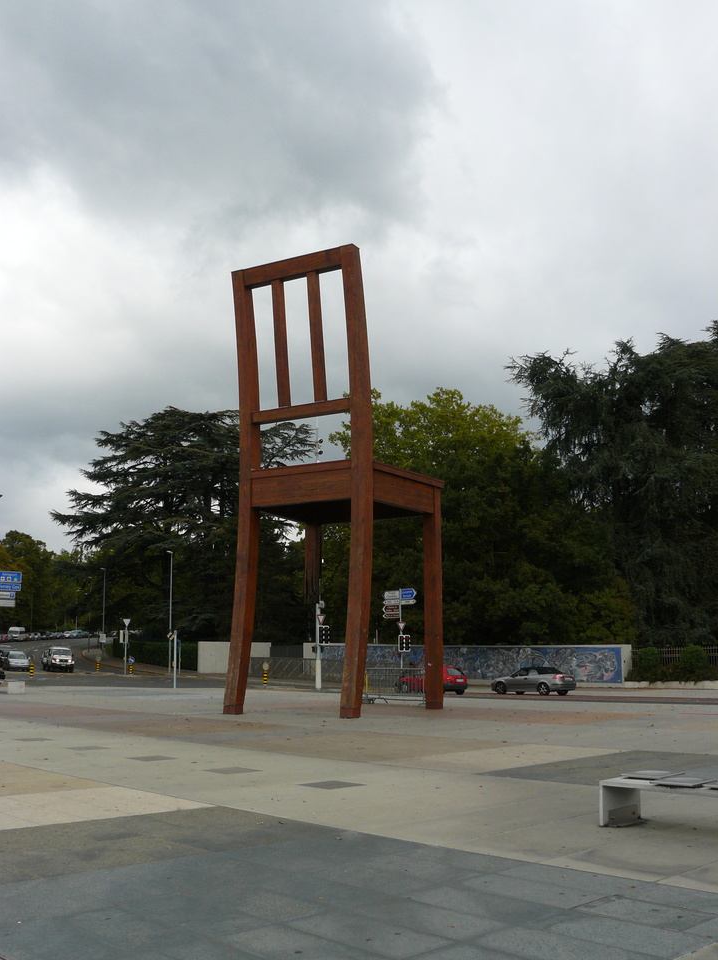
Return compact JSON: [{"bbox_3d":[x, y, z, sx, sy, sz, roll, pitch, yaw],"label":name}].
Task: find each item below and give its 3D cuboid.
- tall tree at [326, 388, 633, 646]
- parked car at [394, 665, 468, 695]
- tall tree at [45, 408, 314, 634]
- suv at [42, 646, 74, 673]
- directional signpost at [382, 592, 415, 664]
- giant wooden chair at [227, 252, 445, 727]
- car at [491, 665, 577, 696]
[{"bbox_3d":[7.827,4.489,77.000,23.500,21.500,20.000,0,-9,0],"label":"tall tree"},{"bbox_3d":[3.902,10.827,54.000,1.680,1.420,3.800,8,-12,-43],"label":"parked car"},{"bbox_3d":[-14.164,5.844,92.000,24.500,24.000,23.000,0,-9,0],"label":"tall tree"},{"bbox_3d":[-23.506,14.053,78.000,1.780,1.950,4.900,4,-10,-27],"label":"suv"},{"bbox_3d":[2.278,8.848,56.000,1.800,5.500,0.300,1,-9,-8],"label":"directional signpost"},{"bbox_3d":[-0.598,0.268,28.013,3.990,12.000,5.100,-6,-10,30],"label":"giant wooden chair"},{"bbox_3d":[9.276,10.707,53.300,1.770,1.430,4.620,8,-12,-43],"label":"car"}]

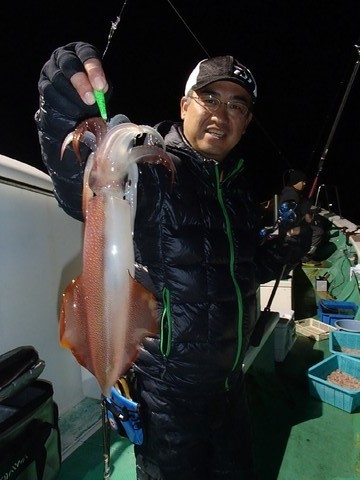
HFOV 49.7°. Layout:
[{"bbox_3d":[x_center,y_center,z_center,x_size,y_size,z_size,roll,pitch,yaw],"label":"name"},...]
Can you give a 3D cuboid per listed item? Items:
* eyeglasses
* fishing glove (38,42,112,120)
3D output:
[{"bbox_3d":[0.104,-0.343,0.995,0.140,0.045,0.138,14,15,-3],"label":"eyeglasses"},{"bbox_3d":[-0.149,-0.220,0.550,0.100,0.108,0.120,0,3,-9],"label":"fishing glove"}]

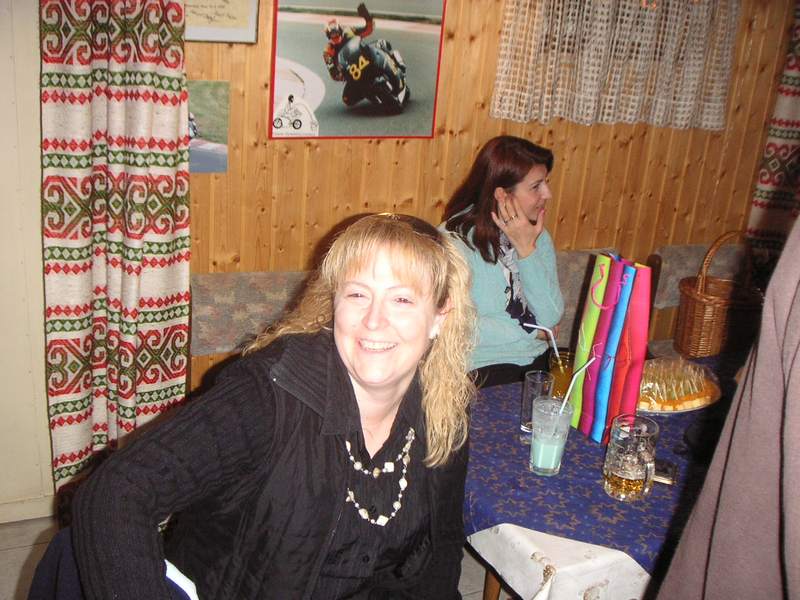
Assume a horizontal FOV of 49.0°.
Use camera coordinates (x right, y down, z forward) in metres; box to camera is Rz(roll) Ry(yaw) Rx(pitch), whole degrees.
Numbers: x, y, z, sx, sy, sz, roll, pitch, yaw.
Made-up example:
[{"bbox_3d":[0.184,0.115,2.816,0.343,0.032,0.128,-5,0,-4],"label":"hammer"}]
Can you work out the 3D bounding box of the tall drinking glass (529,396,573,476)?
[{"bbox_3d":[0.284,0.261,1.662,0.075,0.140,0.075,5,18,0],"label":"tall drinking glass"}]

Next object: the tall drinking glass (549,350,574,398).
[{"bbox_3d":[0.367,0.187,1.940,0.100,0.125,0.086,8,18,11],"label":"tall drinking glass"}]

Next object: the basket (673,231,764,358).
[{"bbox_3d":[0.894,-0.028,2.408,0.240,0.335,0.250,-5,20,-28],"label":"basket"}]

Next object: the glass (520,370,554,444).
[{"bbox_3d":[0.289,0.215,1.840,0.060,0.120,0.060,5,18,0],"label":"glass"}]

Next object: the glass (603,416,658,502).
[{"bbox_3d":[0.433,0.296,1.613,0.086,0.128,0.113,0,18,-14],"label":"glass"}]

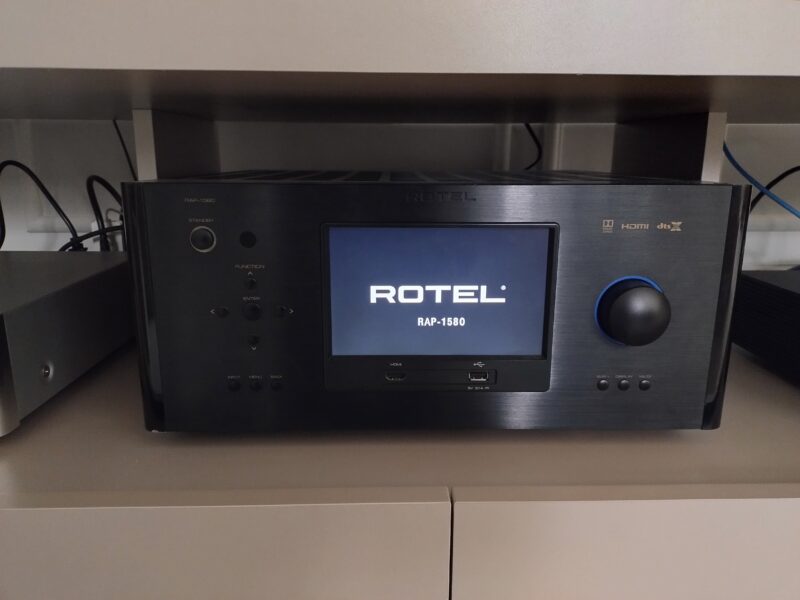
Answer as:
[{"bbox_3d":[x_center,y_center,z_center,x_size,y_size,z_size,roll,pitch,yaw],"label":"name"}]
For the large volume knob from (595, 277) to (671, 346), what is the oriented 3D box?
[{"bbox_3d":[0.165,0.010,0.401,0.049,0.049,0.021,0,12,-1],"label":"large volume knob"}]

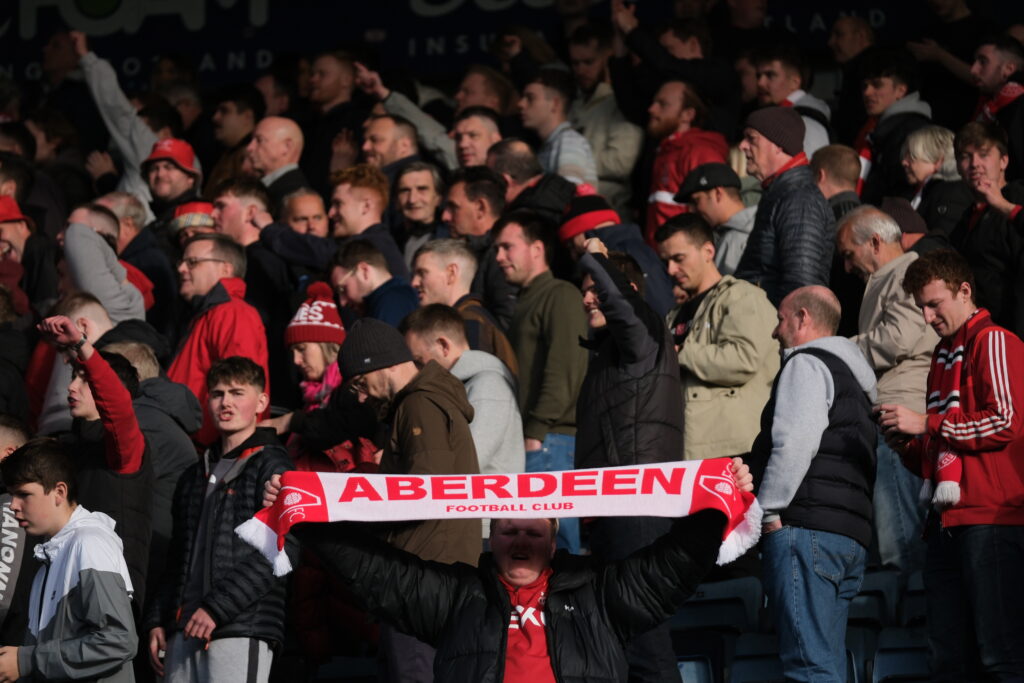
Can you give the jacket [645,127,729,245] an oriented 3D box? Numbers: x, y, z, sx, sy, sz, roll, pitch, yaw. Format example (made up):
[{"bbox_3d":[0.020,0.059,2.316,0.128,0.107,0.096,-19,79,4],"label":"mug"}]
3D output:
[{"bbox_3d":[0.659,-0.454,22.273,0.330,0.700,0.500,2,-5,-22],"label":"jacket"}]

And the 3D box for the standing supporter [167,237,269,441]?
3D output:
[{"bbox_3d":[-0.986,0.509,19.894,0.330,1.740,0.500,4,-8,-32],"label":"standing supporter"}]

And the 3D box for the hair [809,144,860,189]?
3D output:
[{"bbox_3d":[1.099,-0.591,20.300,0.190,0.150,0.165,-4,-6,44],"label":"hair"}]

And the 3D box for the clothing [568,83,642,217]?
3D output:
[{"bbox_3d":[0.347,-0.613,22.900,0.320,0.740,0.500,6,-9,-41],"label":"clothing"}]

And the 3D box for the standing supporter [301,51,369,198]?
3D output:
[{"bbox_3d":[-0.675,-0.248,22.993,0.330,1.760,0.500,3,-8,-25],"label":"standing supporter"}]

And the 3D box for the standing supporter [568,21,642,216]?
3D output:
[{"bbox_3d":[0.341,-0.357,22.894,0.330,1.740,0.500,6,-9,-41],"label":"standing supporter"}]

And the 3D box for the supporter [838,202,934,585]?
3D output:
[{"bbox_3d":[1.239,0.399,19.298,0.420,1.680,0.500,3,-8,-22],"label":"supporter"}]

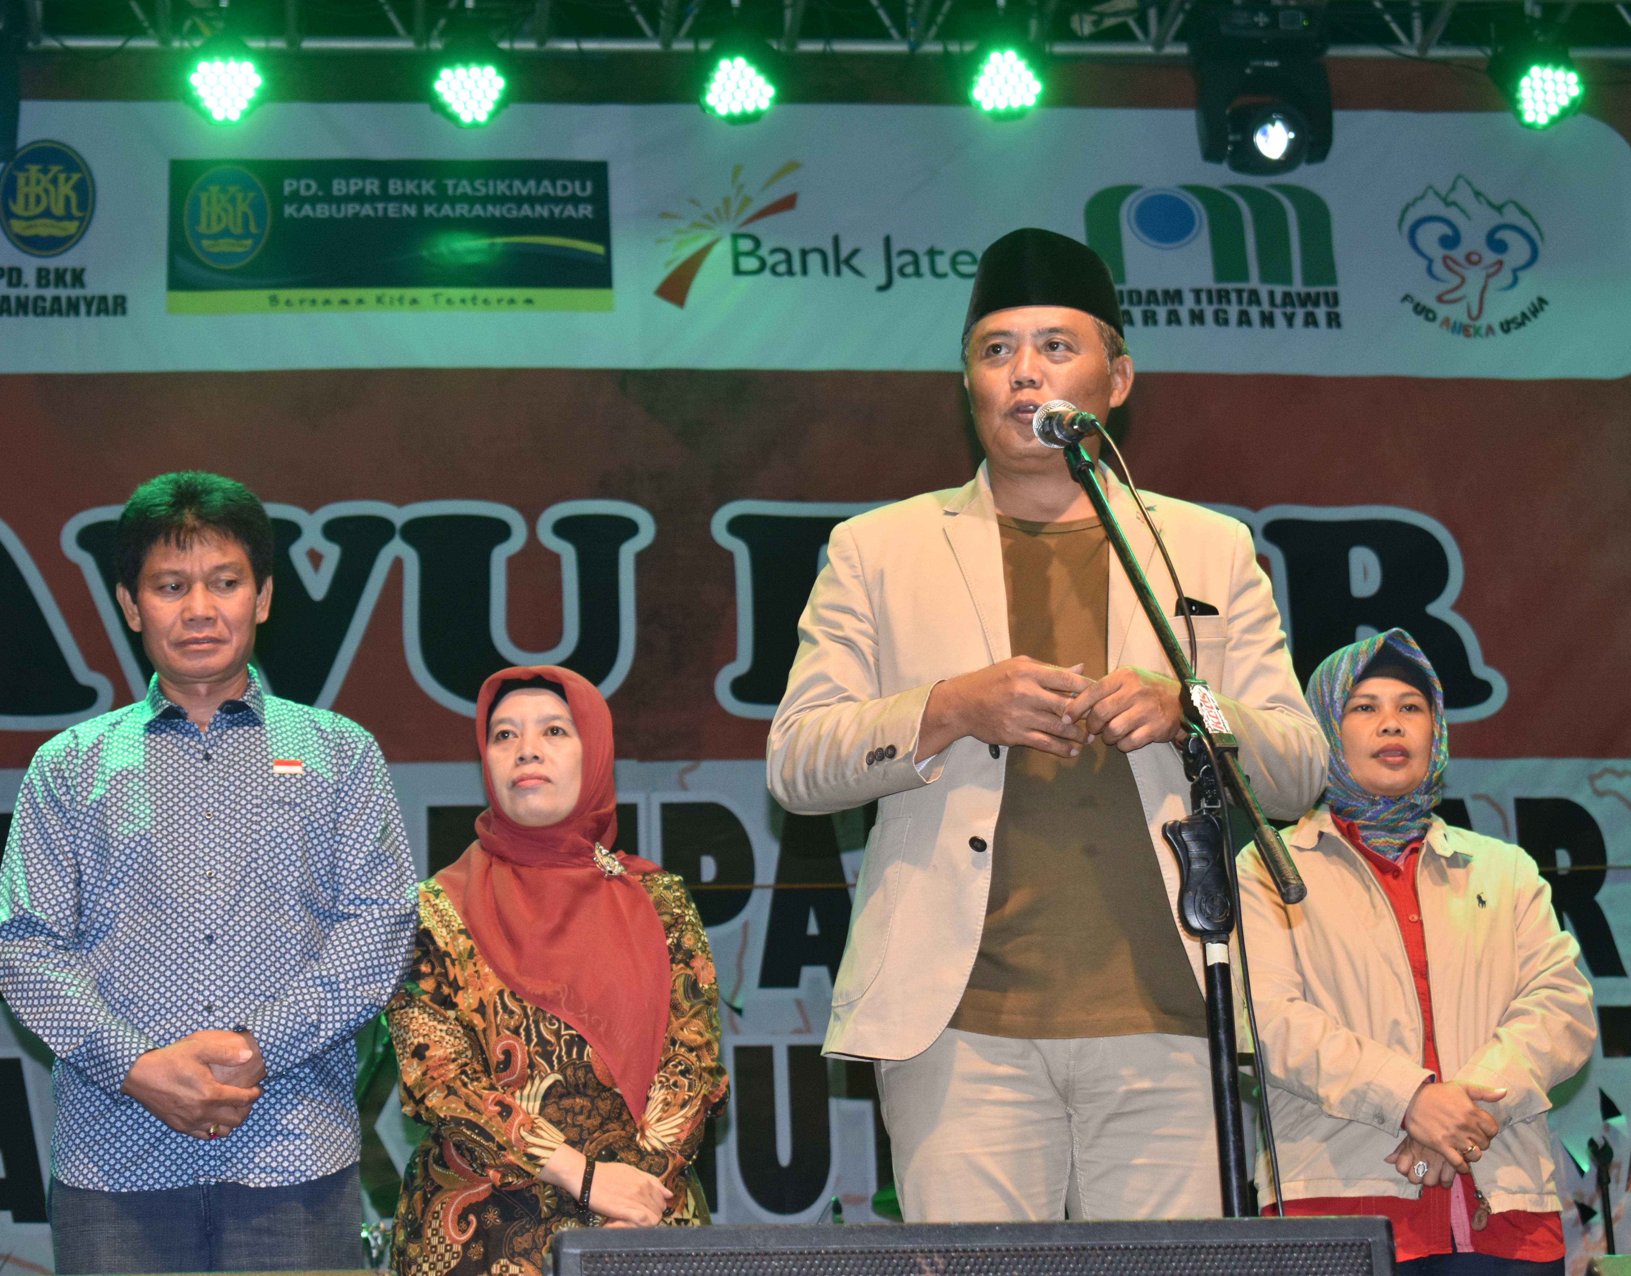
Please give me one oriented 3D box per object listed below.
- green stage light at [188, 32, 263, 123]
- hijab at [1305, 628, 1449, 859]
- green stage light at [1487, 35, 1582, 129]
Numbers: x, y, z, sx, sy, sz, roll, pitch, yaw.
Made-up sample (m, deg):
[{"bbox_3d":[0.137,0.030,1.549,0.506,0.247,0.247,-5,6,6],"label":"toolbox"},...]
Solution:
[{"bbox_3d":[-1.402,-1.333,10.358,0.185,0.190,0.170,0,16,-8],"label":"green stage light"},{"bbox_3d":[0.689,0.140,5.360,0.180,0.320,0.240,-1,-20,-4],"label":"hijab"},{"bbox_3d":[1.759,-1.362,10.673,0.185,0.190,0.170,2,19,-12],"label":"green stage light"}]

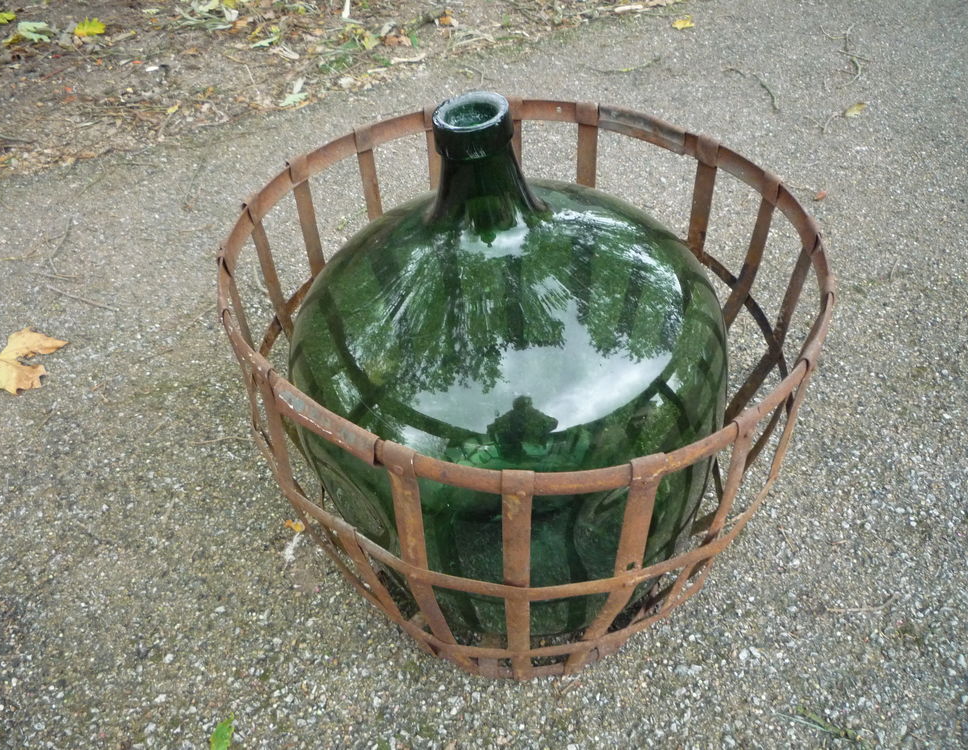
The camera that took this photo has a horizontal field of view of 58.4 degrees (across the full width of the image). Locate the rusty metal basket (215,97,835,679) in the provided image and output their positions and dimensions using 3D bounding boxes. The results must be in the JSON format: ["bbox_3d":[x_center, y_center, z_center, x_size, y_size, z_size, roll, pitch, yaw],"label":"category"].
[{"bbox_3d":[0.043,0.028,1.037,0.608,0.463,0.608,0,44,0],"label":"rusty metal basket"}]

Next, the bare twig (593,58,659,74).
[{"bbox_3d":[0.366,-0.773,2.178,0.195,0.008,0.041,-13,46,-13],"label":"bare twig"}]

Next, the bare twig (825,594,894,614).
[{"bbox_3d":[0.475,0.290,1.087,0.098,0.005,0.016,-8,45,-8],"label":"bare twig"}]

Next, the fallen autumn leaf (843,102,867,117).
[{"bbox_3d":[0.860,-0.614,2.002,0.027,0.015,0.093,29,51,27],"label":"fallen autumn leaf"}]

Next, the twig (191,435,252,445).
[{"bbox_3d":[-0.394,0.098,1.297,0.096,0.004,0.011,-3,44,-2],"label":"twig"}]

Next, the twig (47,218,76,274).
[{"bbox_3d":[-0.818,-0.248,1.654,0.041,0.008,0.188,-8,45,-7],"label":"twig"}]

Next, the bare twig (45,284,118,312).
[{"bbox_3d":[-0.717,-0.135,1.538,0.179,0.006,0.011,18,47,19],"label":"bare twig"}]

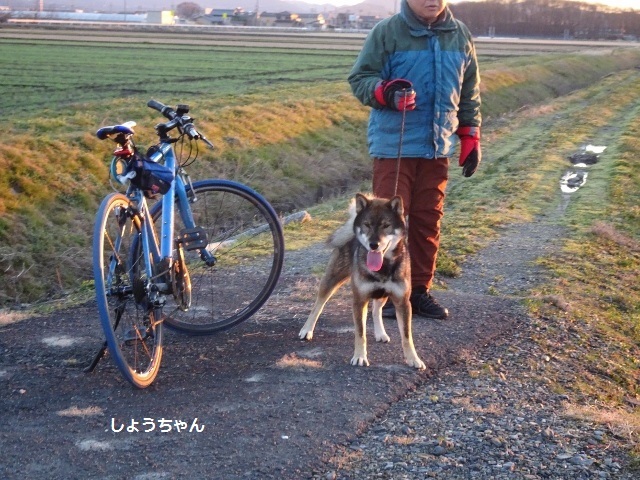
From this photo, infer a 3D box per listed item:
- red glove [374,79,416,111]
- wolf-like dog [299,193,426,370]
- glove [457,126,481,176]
[{"bbox_3d":[0.329,-0.634,5.880,0.185,0.135,0.125,-1,10,-15],"label":"red glove"},{"bbox_3d":[0.194,0.134,5.345,0.340,0.690,0.760,-2,10,-20],"label":"wolf-like dog"},{"bbox_3d":[0.671,-0.400,6.100,0.110,0.230,0.110,-1,10,-10],"label":"glove"}]

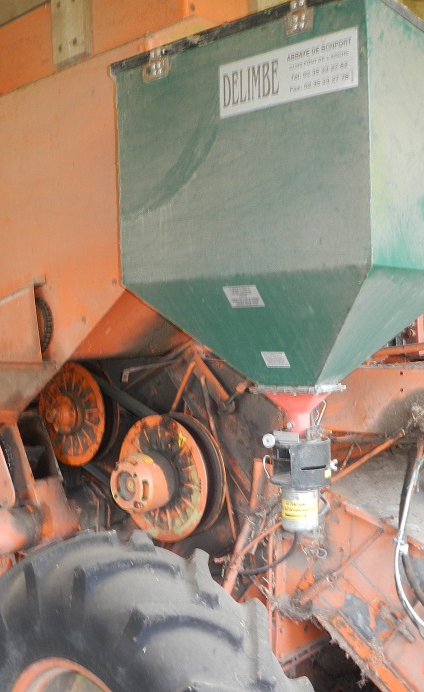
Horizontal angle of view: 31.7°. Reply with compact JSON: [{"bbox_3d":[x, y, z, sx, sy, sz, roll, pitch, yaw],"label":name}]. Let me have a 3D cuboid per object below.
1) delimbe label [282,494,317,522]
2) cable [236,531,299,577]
[{"bbox_3d":[0.206,0.393,1.784,0.085,0.053,0.032,-1,1,14],"label":"delimbe label"},{"bbox_3d":[0.141,0.517,1.860,0.155,0.108,0.050,-1,2,21],"label":"cable"}]

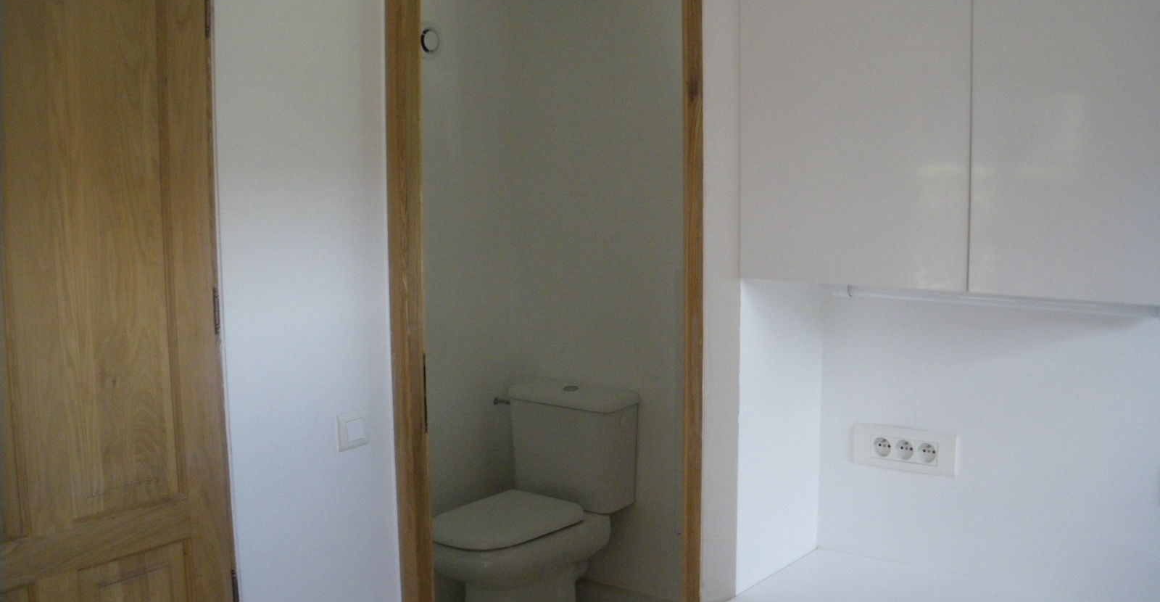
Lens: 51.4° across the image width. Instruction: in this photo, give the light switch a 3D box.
[{"bbox_3d":[-0.482,0.276,2.570,0.011,0.081,0.081,5,9,36],"label":"light switch"}]

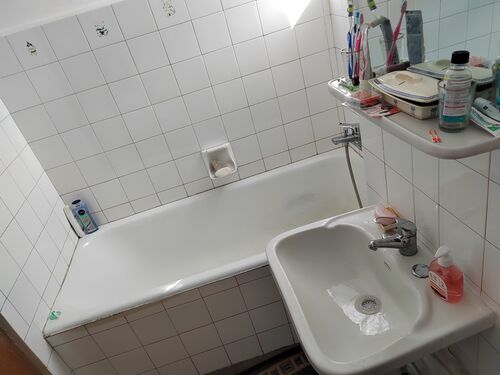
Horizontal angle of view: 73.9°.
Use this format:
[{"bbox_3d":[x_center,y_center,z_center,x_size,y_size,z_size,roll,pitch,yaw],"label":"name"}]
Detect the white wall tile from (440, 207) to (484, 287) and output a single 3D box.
[{"bbox_3d":[0.507,0.141,0.806,0.010,0.150,0.150,-17,28,-1],"label":"white wall tile"}]

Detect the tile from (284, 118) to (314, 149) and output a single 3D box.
[{"bbox_3d":[0.270,-0.295,1.819,0.150,0.150,0.010,-18,28,-2],"label":"tile"}]

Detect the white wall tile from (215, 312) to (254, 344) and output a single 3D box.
[{"bbox_3d":[-0.063,0.598,1.421,0.149,0.147,0.010,-18,27,-2],"label":"white wall tile"}]

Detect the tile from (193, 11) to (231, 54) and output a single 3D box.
[{"bbox_3d":[-0.172,-0.703,1.513,0.149,0.147,0.010,-18,27,-2],"label":"tile"}]

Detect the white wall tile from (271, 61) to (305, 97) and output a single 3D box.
[{"bbox_3d":[0.193,-0.549,1.676,0.150,0.150,0.010,-18,28,-2],"label":"white wall tile"}]

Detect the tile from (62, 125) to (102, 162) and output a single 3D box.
[{"bbox_3d":[-0.813,-0.218,1.615,0.149,0.147,0.010,-18,27,-2],"label":"tile"}]

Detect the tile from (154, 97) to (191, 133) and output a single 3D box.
[{"bbox_3d":[-0.378,-0.352,1.621,0.150,0.148,0.009,-18,27,-2],"label":"tile"}]

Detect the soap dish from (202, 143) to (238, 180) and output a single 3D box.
[{"bbox_3d":[-0.159,-0.149,1.760,0.150,0.148,0.070,-18,27,-2],"label":"soap dish"}]

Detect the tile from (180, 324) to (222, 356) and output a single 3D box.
[{"bbox_3d":[-0.205,0.647,1.414,0.150,0.150,0.010,-18,28,-3],"label":"tile"}]

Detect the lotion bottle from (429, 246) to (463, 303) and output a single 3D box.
[{"bbox_3d":[0.472,0.199,0.796,0.055,0.145,0.075,-18,27,-2],"label":"lotion bottle"}]

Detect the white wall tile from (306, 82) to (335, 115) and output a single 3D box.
[{"bbox_3d":[0.375,-0.470,1.746,0.150,0.149,0.010,-18,27,-2],"label":"white wall tile"}]

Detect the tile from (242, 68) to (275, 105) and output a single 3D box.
[{"bbox_3d":[0.048,-0.502,1.665,0.150,0.149,0.010,-18,27,-2],"label":"tile"}]

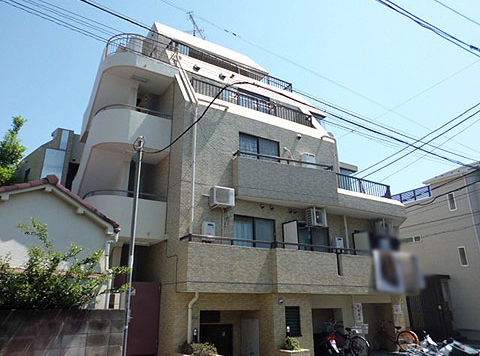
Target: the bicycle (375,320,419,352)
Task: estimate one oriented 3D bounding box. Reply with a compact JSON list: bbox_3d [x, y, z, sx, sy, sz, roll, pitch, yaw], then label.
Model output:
[{"bbox_3d":[5.621,5.820,13.283,0.570,1.030,1.720,17,-26,-40],"label":"bicycle"}]

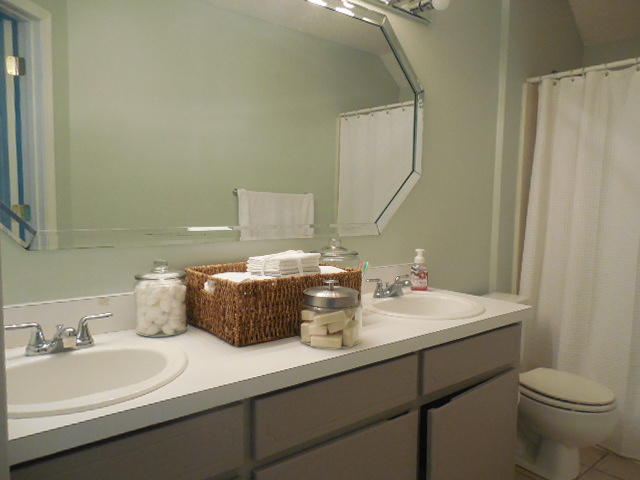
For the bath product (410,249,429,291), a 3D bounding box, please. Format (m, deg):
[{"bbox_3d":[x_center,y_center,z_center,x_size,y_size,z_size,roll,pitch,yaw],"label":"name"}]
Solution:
[{"bbox_3d":[0.455,0.135,2.094,0.074,0.184,0.056,2,5,12],"label":"bath product"}]

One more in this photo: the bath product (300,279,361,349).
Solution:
[{"bbox_3d":[0.034,0.198,1.298,0.170,0.170,0.170,1,4,0],"label":"bath product"}]

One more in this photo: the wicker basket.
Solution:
[{"bbox_3d":[-0.140,0.181,1.482,0.454,0.169,0.326,-3,6,-39],"label":"wicker basket"}]

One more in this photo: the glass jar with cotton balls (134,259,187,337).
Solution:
[{"bbox_3d":[-0.465,0.164,1.358,0.145,0.211,0.145,1,4,0],"label":"glass jar with cotton balls"}]

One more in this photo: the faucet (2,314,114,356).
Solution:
[{"bbox_3d":[-0.606,0.237,1.107,0.247,0.077,0.157,-3,6,-39],"label":"faucet"}]

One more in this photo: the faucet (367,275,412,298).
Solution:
[{"bbox_3d":[0.312,0.195,1.854,0.251,0.077,0.149,-3,6,-39],"label":"faucet"}]

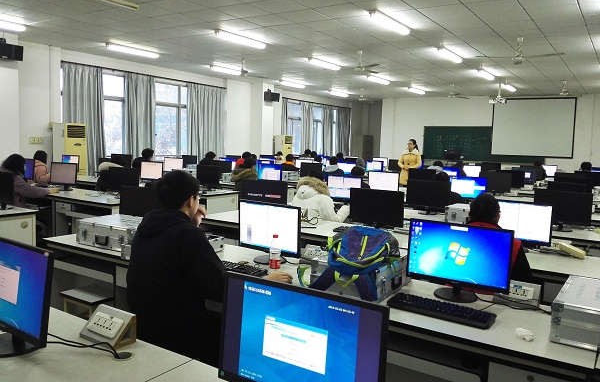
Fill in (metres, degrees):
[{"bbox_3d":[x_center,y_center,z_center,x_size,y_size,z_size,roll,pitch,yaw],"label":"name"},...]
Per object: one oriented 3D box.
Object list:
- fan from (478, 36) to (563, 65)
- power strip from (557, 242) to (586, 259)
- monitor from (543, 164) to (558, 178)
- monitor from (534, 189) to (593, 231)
[{"bbox_3d":[3.525,-2.238,8.053,1.380,0.420,1.320,5,7,33],"label":"fan"},{"bbox_3d":[1.947,0.436,3.604,0.055,0.045,0.248,0,6,-18],"label":"power strip"},{"bbox_3d":[6.269,-0.462,12.756,0.480,0.366,0.200,5,7,33],"label":"monitor"},{"bbox_3d":[2.432,0.192,4.663,0.480,0.375,0.180,6,7,33],"label":"monitor"}]

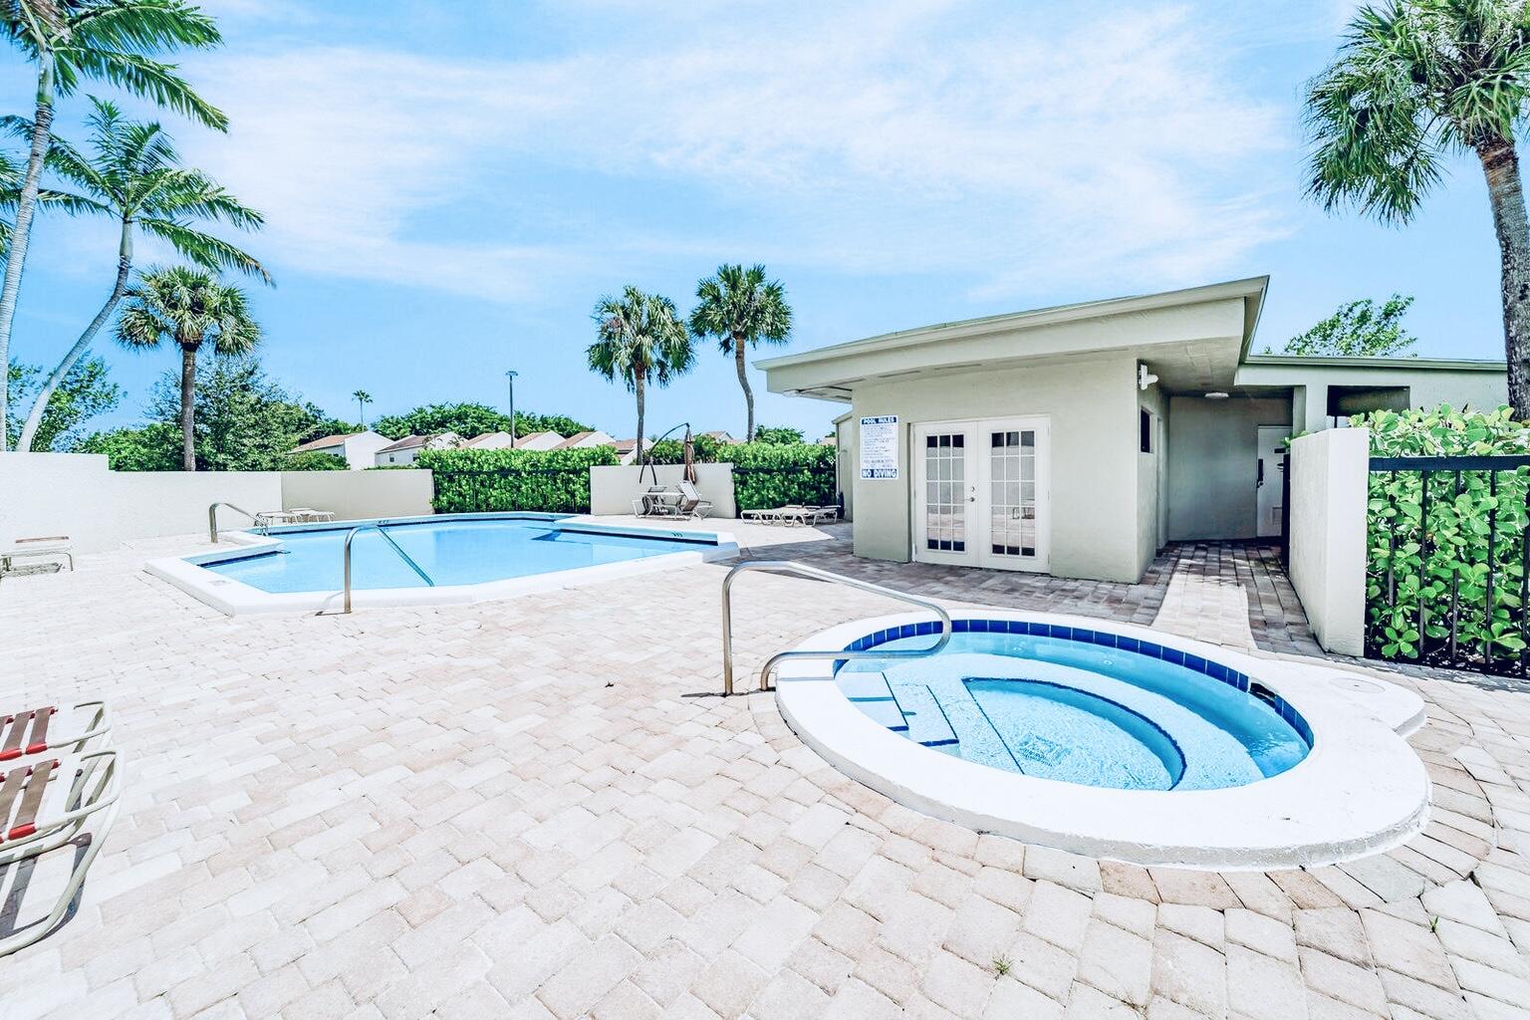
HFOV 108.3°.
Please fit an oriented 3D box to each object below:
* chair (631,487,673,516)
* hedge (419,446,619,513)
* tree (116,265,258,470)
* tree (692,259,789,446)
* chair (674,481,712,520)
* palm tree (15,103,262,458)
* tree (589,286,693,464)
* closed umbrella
[{"bbox_3d":[-3.295,-0.177,16.200,1.150,0.900,0.700,-5,6,-41],"label":"chair"},{"bbox_3d":[-8.606,-1.052,19.985,7.850,2.200,1.400,0,5,12],"label":"hedge"},{"bbox_3d":[-19.063,-3.780,18.200,3.300,8.310,3.300,4,7,44],"label":"tree"},{"bbox_3d":[-0.971,-5.223,23.000,4.100,9.730,4.100,-1,5,0],"label":"tree"},{"bbox_3d":[-2.022,-0.208,15.700,1.050,1.000,0.650,2,6,30],"label":"chair"},{"bbox_3d":[-16.324,-4.809,14.300,4.400,10.910,4.600,3,6,37],"label":"palm tree"},{"bbox_3d":[-4.928,-4.486,22.000,4.000,8.570,4.000,-2,5,-11],"label":"tree"},{"bbox_3d":[-2.151,-1.588,15.900,0.460,1.660,0.460,-1,5,0],"label":"closed umbrella"}]

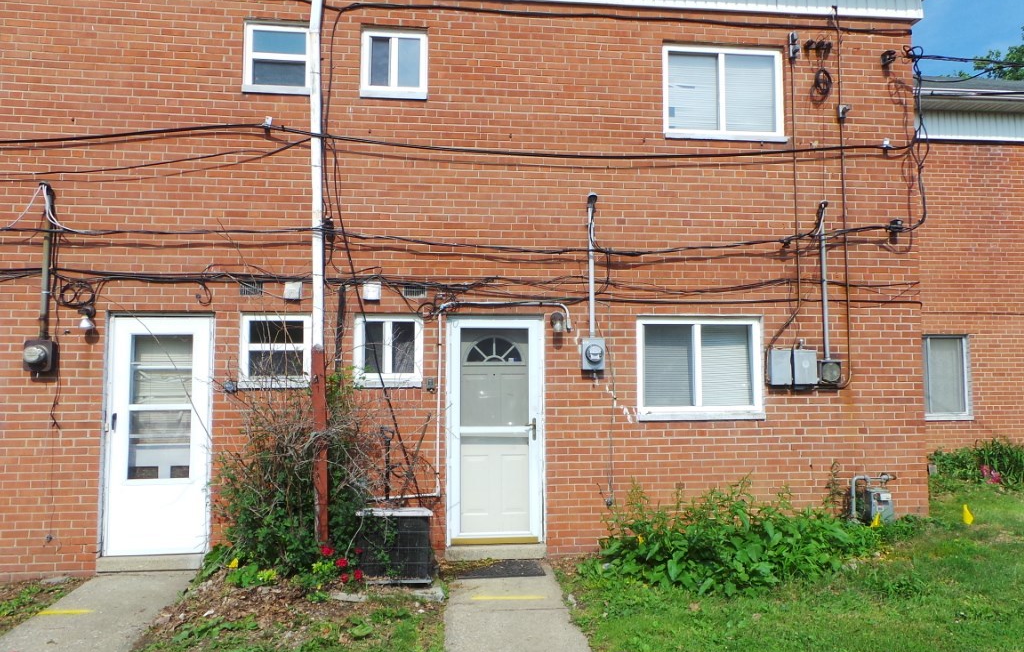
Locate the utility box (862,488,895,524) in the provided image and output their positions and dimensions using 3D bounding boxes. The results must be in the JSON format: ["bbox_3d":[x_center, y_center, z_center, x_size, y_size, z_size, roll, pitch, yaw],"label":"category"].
[{"bbox_3d":[3.321,1.631,6.149,0.215,0.350,0.180,0,-3,-6],"label":"utility box"}]

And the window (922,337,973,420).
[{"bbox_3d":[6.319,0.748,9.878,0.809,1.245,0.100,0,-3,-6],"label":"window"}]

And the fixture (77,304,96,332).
[{"bbox_3d":[-3.480,-0.066,5.574,0.130,0.215,0.170,0,-3,-6],"label":"fixture"}]

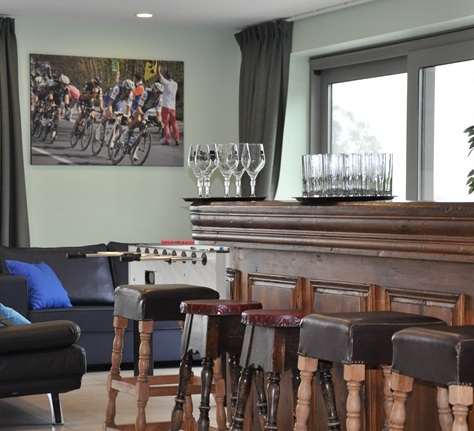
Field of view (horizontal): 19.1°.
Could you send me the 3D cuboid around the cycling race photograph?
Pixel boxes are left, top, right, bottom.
[{"bbox_3d":[-0.946,-0.767,10.434,1.200,0.800,0.030,0,1,-25],"label":"cycling race photograph"}]

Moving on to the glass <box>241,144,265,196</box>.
[{"bbox_3d":[0.066,-0.178,5.600,0.098,0.220,0.098,0,1,0],"label":"glass"}]

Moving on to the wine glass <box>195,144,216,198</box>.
[{"bbox_3d":[-0.118,-0.177,5.620,0.098,0.220,0.098,0,1,0],"label":"wine glass"}]

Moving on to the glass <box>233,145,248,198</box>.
[{"bbox_3d":[0.006,-0.178,5.680,0.098,0.220,0.098,0,1,0],"label":"glass"}]

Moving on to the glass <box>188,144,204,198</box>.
[{"bbox_3d":[-0.147,-0.178,5.710,0.098,0.220,0.098,0,1,0],"label":"glass"}]

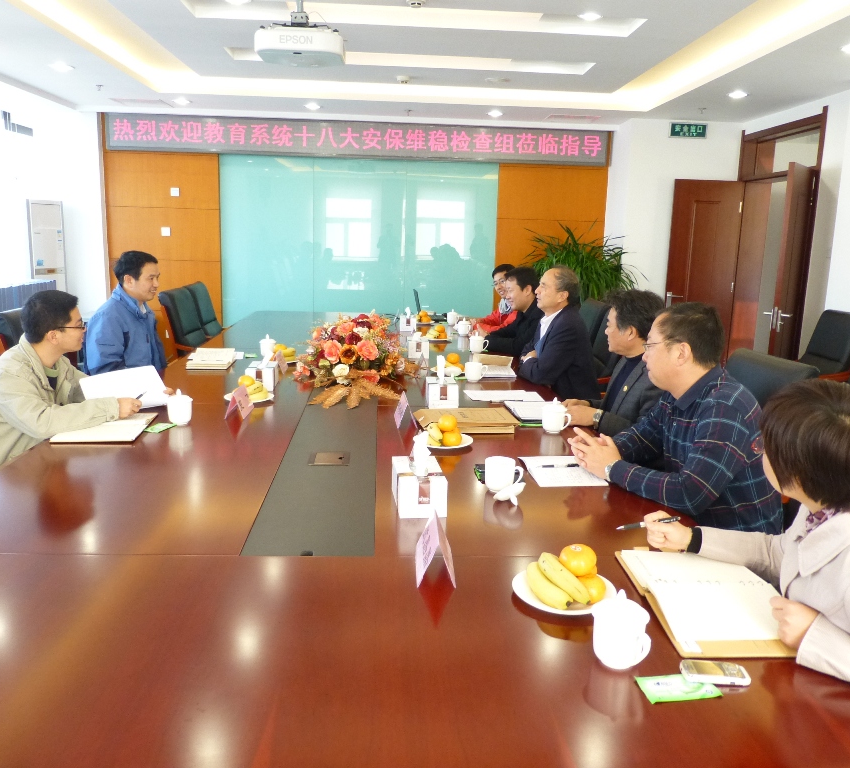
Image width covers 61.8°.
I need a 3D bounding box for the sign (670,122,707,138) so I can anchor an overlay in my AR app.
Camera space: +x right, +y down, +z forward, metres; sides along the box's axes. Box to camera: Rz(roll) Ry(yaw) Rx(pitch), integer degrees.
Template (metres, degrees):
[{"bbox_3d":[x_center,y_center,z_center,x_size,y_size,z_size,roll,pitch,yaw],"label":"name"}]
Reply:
[{"bbox_3d":[2.414,-2.317,6.491,0.357,0.125,0.027,1,11,-4],"label":"sign"}]

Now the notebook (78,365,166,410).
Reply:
[{"bbox_3d":[-1.202,0.033,2.828,0.279,0.025,0.213,-14,56,-28],"label":"notebook"}]

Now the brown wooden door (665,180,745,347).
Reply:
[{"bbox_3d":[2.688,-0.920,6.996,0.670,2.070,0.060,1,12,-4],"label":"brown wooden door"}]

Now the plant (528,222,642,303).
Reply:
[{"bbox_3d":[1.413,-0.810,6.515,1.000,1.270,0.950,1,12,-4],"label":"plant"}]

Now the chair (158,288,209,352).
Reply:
[{"bbox_3d":[-1.748,-0.269,5.798,0.640,1.030,0.580,1,12,-4],"label":"chair"}]

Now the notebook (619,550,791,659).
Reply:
[{"bbox_3d":[0.610,0.440,1.509,0.295,0.024,0.440,1,12,-1],"label":"notebook"}]

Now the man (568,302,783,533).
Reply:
[{"bbox_3d":[0.782,0.396,2.300,0.680,1.300,0.600,1,12,-4],"label":"man"}]

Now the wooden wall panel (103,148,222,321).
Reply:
[{"bbox_3d":[-2.631,-1.186,7.229,1.094,2.249,0.050,1,11,-4],"label":"wooden wall panel"}]

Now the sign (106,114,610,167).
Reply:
[{"bbox_3d":[-0.619,-2.414,7.063,4.930,0.334,0.100,1,12,-4],"label":"sign"}]

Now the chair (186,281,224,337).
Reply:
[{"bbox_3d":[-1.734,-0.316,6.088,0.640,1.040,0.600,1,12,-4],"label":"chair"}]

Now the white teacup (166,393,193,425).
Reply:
[{"bbox_3d":[-0.935,0.083,2.693,0.096,0.131,0.110,-3,12,-19],"label":"white teacup"}]

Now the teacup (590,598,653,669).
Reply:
[{"bbox_3d":[0.348,0.428,1.254,0.093,0.135,0.111,-9,16,-42],"label":"teacup"}]

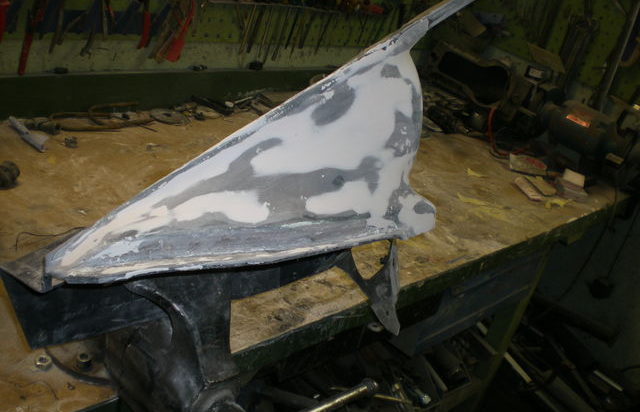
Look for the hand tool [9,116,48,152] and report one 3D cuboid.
[{"bbox_3d":[-0.592,-0.155,1.441,0.036,0.021,0.155,-12,37,-45],"label":"hand tool"}]

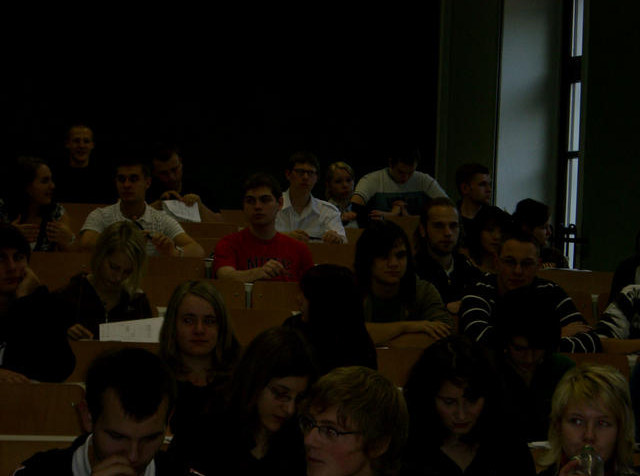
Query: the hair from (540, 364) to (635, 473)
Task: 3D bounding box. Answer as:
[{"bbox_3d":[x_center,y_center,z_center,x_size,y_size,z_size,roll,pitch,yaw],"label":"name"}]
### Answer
[{"bbox_3d":[0.654,0.441,5.150,0.220,0.260,0.230,2,-1,0],"label":"hair"}]

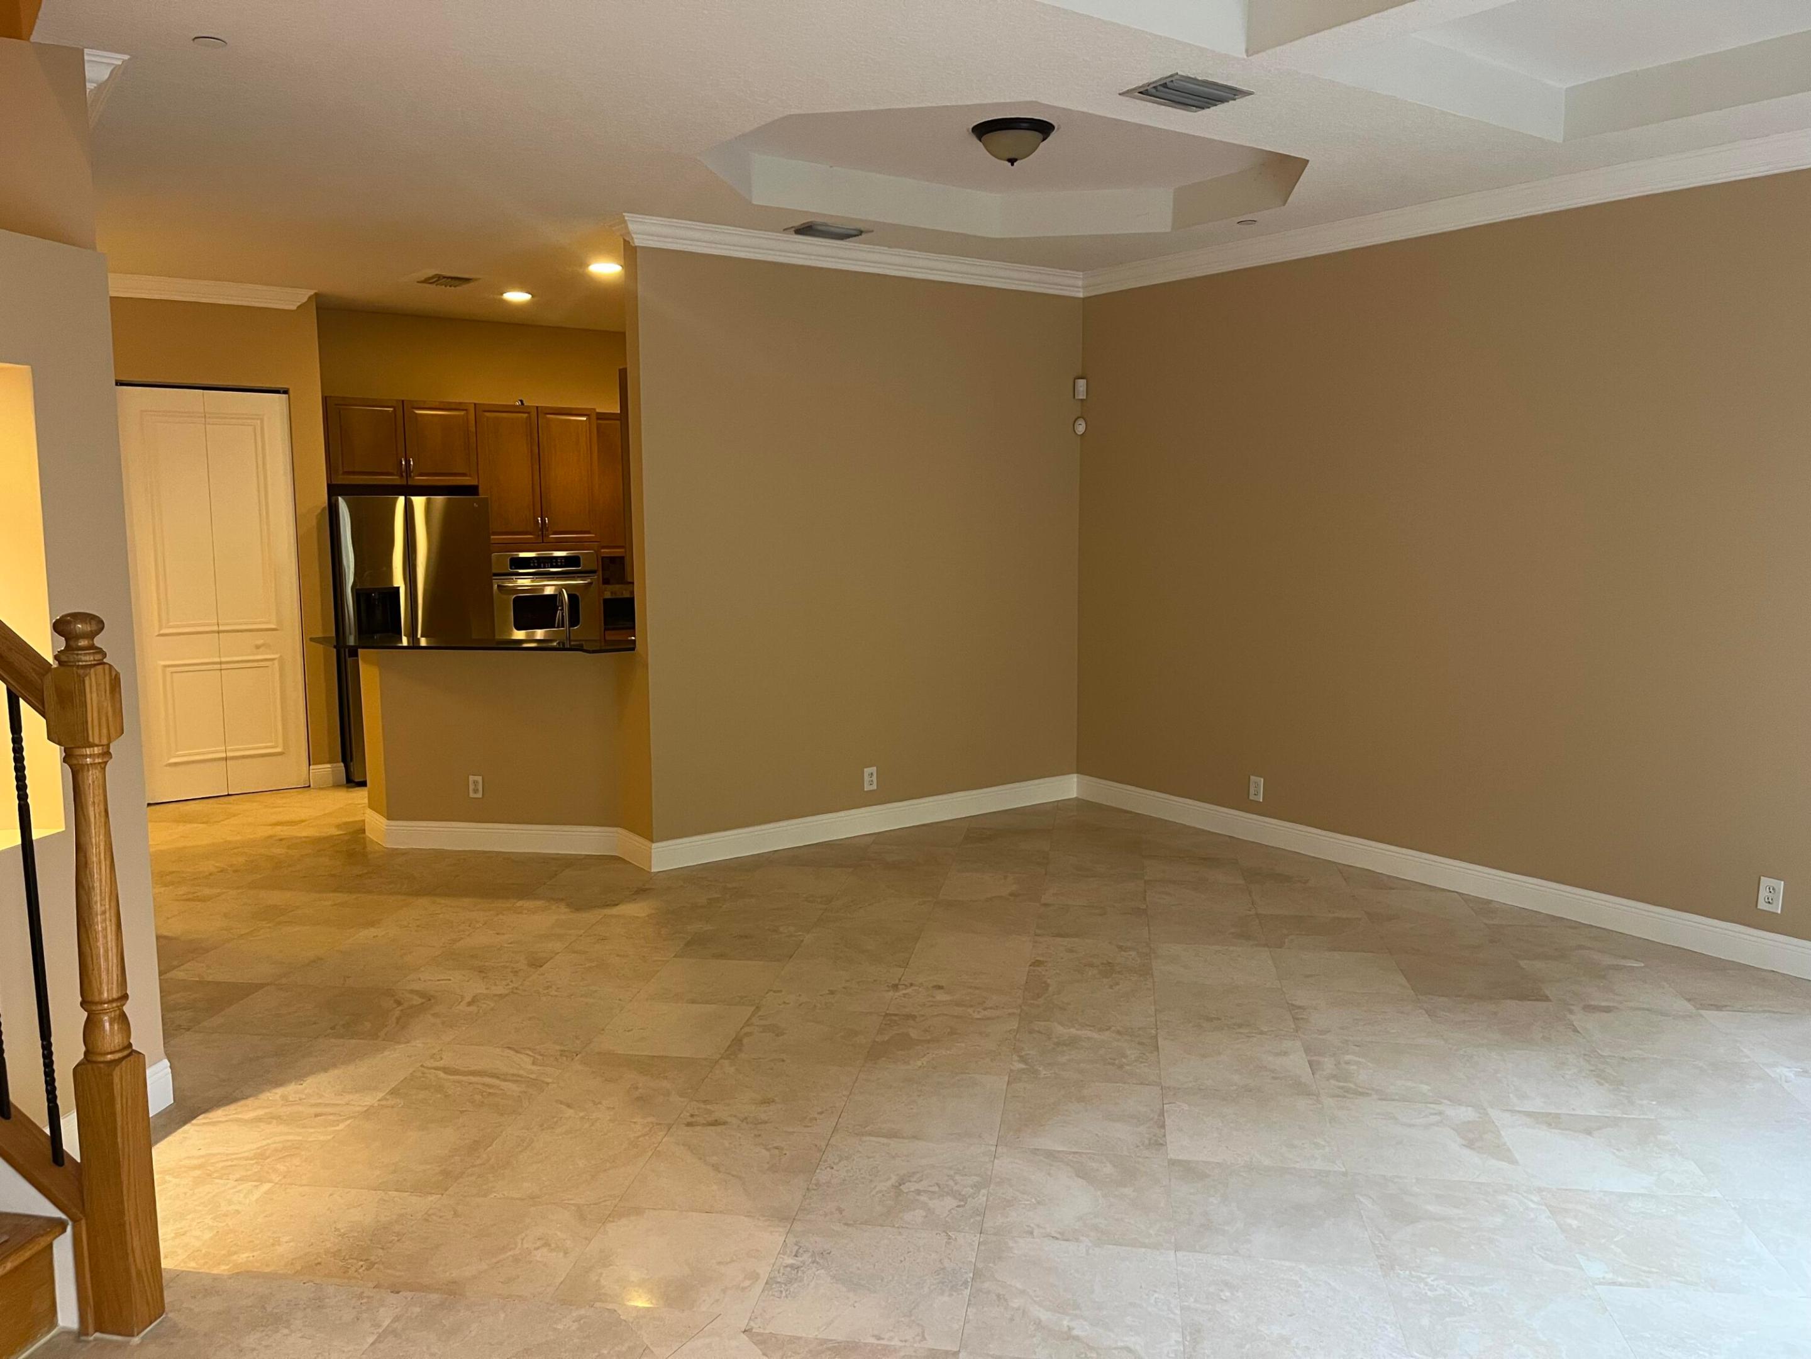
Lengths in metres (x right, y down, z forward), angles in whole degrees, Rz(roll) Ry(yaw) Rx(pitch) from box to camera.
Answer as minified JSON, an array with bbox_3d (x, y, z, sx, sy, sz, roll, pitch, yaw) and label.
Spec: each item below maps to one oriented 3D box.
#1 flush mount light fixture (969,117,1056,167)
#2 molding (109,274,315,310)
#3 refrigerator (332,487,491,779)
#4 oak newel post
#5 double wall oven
[{"bbox_3d":[0.425,-2.080,5.325,0.325,0.140,0.325,0,7,0],"label":"flush mount light fixture"},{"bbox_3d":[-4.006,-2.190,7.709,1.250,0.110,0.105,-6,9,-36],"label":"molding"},{"bbox_3d":[-3.276,-0.294,8.867,0.915,1.770,0.860,-6,9,-36],"label":"refrigerator"},{"bbox_3d":[-1.642,0.620,2.796,0.088,1.512,0.088,1,7,9],"label":"oak newel post"},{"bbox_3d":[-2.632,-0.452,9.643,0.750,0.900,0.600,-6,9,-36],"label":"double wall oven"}]

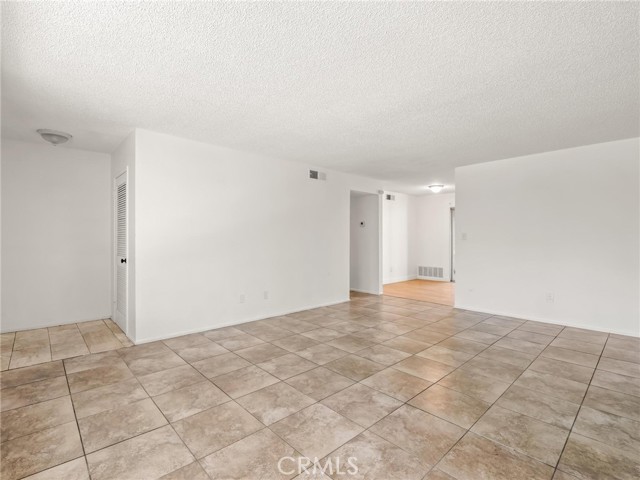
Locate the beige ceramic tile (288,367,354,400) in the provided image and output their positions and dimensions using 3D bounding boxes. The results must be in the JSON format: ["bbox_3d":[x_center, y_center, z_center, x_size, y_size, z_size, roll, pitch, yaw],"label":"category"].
[{"bbox_3d":[0.004,1.194,2.501,0.440,0.012,0.440,0,0,-43],"label":"beige ceramic tile"}]

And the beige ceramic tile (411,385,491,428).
[{"bbox_3d":[0.919,1.167,2.090,0.437,0.012,0.437,0,0,-42],"label":"beige ceramic tile"}]

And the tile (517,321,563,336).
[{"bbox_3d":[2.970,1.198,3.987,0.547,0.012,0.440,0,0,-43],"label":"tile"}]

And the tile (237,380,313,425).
[{"bbox_3d":[-0.329,1.193,2.207,0.440,0.012,0.440,0,0,-43],"label":"tile"}]

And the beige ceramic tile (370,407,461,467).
[{"bbox_3d":[0.602,1.192,1.845,0.440,0.012,0.440,0,0,-43],"label":"beige ceramic tile"}]

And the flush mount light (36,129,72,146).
[{"bbox_3d":[-3.175,-1.200,3.550,0.320,0.145,0.320,0,0,0],"label":"flush mount light"}]

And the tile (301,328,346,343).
[{"bbox_3d":[0.050,1.198,3.744,0.440,0.012,0.440,0,0,-43],"label":"tile"}]

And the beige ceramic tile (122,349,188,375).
[{"bbox_3d":[-1.600,1.213,2.909,0.446,0.012,0.446,0,0,-43],"label":"beige ceramic tile"}]

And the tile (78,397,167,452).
[{"bbox_3d":[-1.304,1.209,1.958,0.446,0.012,0.446,0,0,-43],"label":"tile"}]

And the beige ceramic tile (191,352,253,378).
[{"bbox_3d":[-0.963,1.229,2.919,0.450,0.015,0.450,0,0,-43],"label":"beige ceramic tile"}]

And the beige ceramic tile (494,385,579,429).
[{"bbox_3d":[1.570,1.193,2.138,0.440,0.012,0.440,0,0,-43],"label":"beige ceramic tile"}]

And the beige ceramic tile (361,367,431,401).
[{"bbox_3d":[0.623,1.169,2.402,0.437,0.012,0.437,0,0,-42],"label":"beige ceramic tile"}]

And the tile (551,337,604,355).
[{"bbox_3d":[2.980,1.232,3.447,0.450,0.015,0.450,0,0,-43],"label":"tile"}]

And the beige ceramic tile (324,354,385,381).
[{"bbox_3d":[0.323,1.171,2.723,0.437,0.012,0.437,0,0,-42],"label":"beige ceramic tile"}]

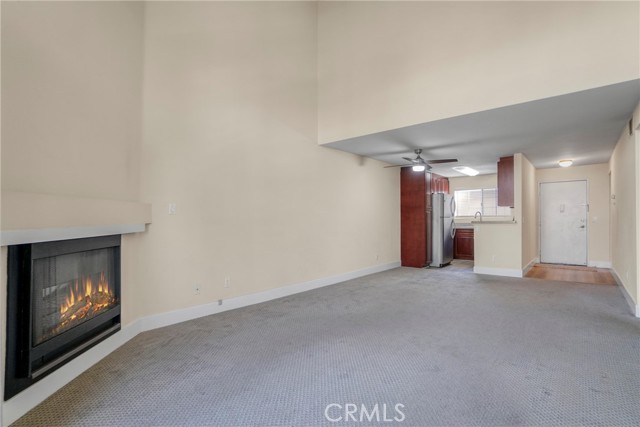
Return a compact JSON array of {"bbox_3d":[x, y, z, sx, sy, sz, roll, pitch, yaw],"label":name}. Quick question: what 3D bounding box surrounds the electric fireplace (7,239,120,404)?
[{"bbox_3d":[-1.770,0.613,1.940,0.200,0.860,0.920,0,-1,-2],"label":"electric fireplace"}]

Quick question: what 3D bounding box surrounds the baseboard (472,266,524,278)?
[{"bbox_3d":[3.586,1.179,5.394,0.805,0.145,0.020,0,-1,38],"label":"baseboard"}]

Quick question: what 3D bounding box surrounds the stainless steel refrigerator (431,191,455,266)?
[{"bbox_3d":[2.900,0.420,6.710,0.760,1.730,0.710,0,-1,42],"label":"stainless steel refrigerator"}]

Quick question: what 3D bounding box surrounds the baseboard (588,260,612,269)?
[{"bbox_3d":[6.650,1.214,6.330,0.357,0.145,0.020,0,-1,38],"label":"baseboard"}]

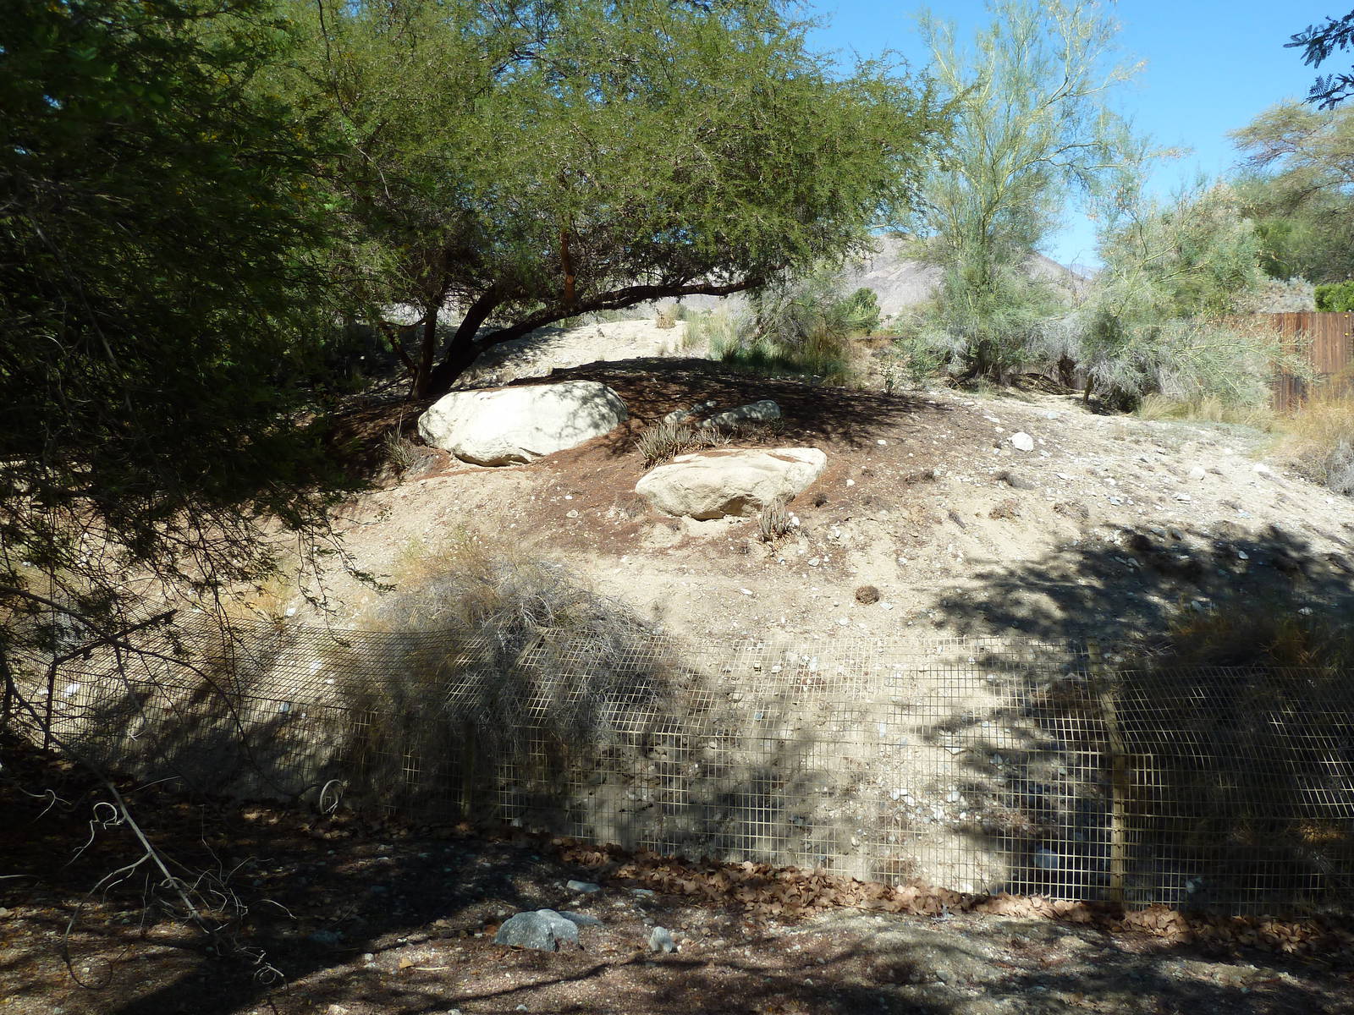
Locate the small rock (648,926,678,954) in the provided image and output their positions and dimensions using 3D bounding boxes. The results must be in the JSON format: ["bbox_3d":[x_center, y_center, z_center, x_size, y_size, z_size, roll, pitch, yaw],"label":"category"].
[{"bbox_3d":[-0.045,1.357,3.560,0.083,0.070,0.075,0,2,-1],"label":"small rock"}]

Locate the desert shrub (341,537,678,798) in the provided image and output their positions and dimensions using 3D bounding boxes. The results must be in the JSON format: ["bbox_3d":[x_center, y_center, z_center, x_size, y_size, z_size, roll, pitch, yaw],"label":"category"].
[{"bbox_3d":[-0.702,0.605,4.900,1.430,1.020,1.200,0,2,-8],"label":"desert shrub"}]

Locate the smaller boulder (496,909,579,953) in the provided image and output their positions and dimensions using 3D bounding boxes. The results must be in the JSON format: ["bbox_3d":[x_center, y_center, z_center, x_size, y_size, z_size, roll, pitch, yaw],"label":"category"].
[{"bbox_3d":[-0.446,1.353,3.630,0.265,0.115,0.190,0,2,-7],"label":"smaller boulder"}]

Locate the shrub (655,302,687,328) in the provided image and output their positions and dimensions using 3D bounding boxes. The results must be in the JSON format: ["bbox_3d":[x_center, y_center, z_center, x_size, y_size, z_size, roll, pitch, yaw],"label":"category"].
[{"bbox_3d":[-0.094,-2.628,15.500,0.430,0.360,0.400,0,2,0],"label":"shrub"}]

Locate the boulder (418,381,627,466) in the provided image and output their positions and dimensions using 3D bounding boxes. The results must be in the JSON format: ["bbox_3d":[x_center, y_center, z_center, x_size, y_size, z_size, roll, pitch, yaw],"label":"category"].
[{"bbox_3d":[-1.159,-0.618,8.600,1.550,0.660,0.950,0,2,-8],"label":"boulder"}]

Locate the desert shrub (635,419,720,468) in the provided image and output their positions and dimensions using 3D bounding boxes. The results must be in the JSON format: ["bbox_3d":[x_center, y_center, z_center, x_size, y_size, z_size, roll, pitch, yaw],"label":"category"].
[{"bbox_3d":[0.004,-0.459,8.200,0.600,0.320,0.450,0,2,0],"label":"desert shrub"}]

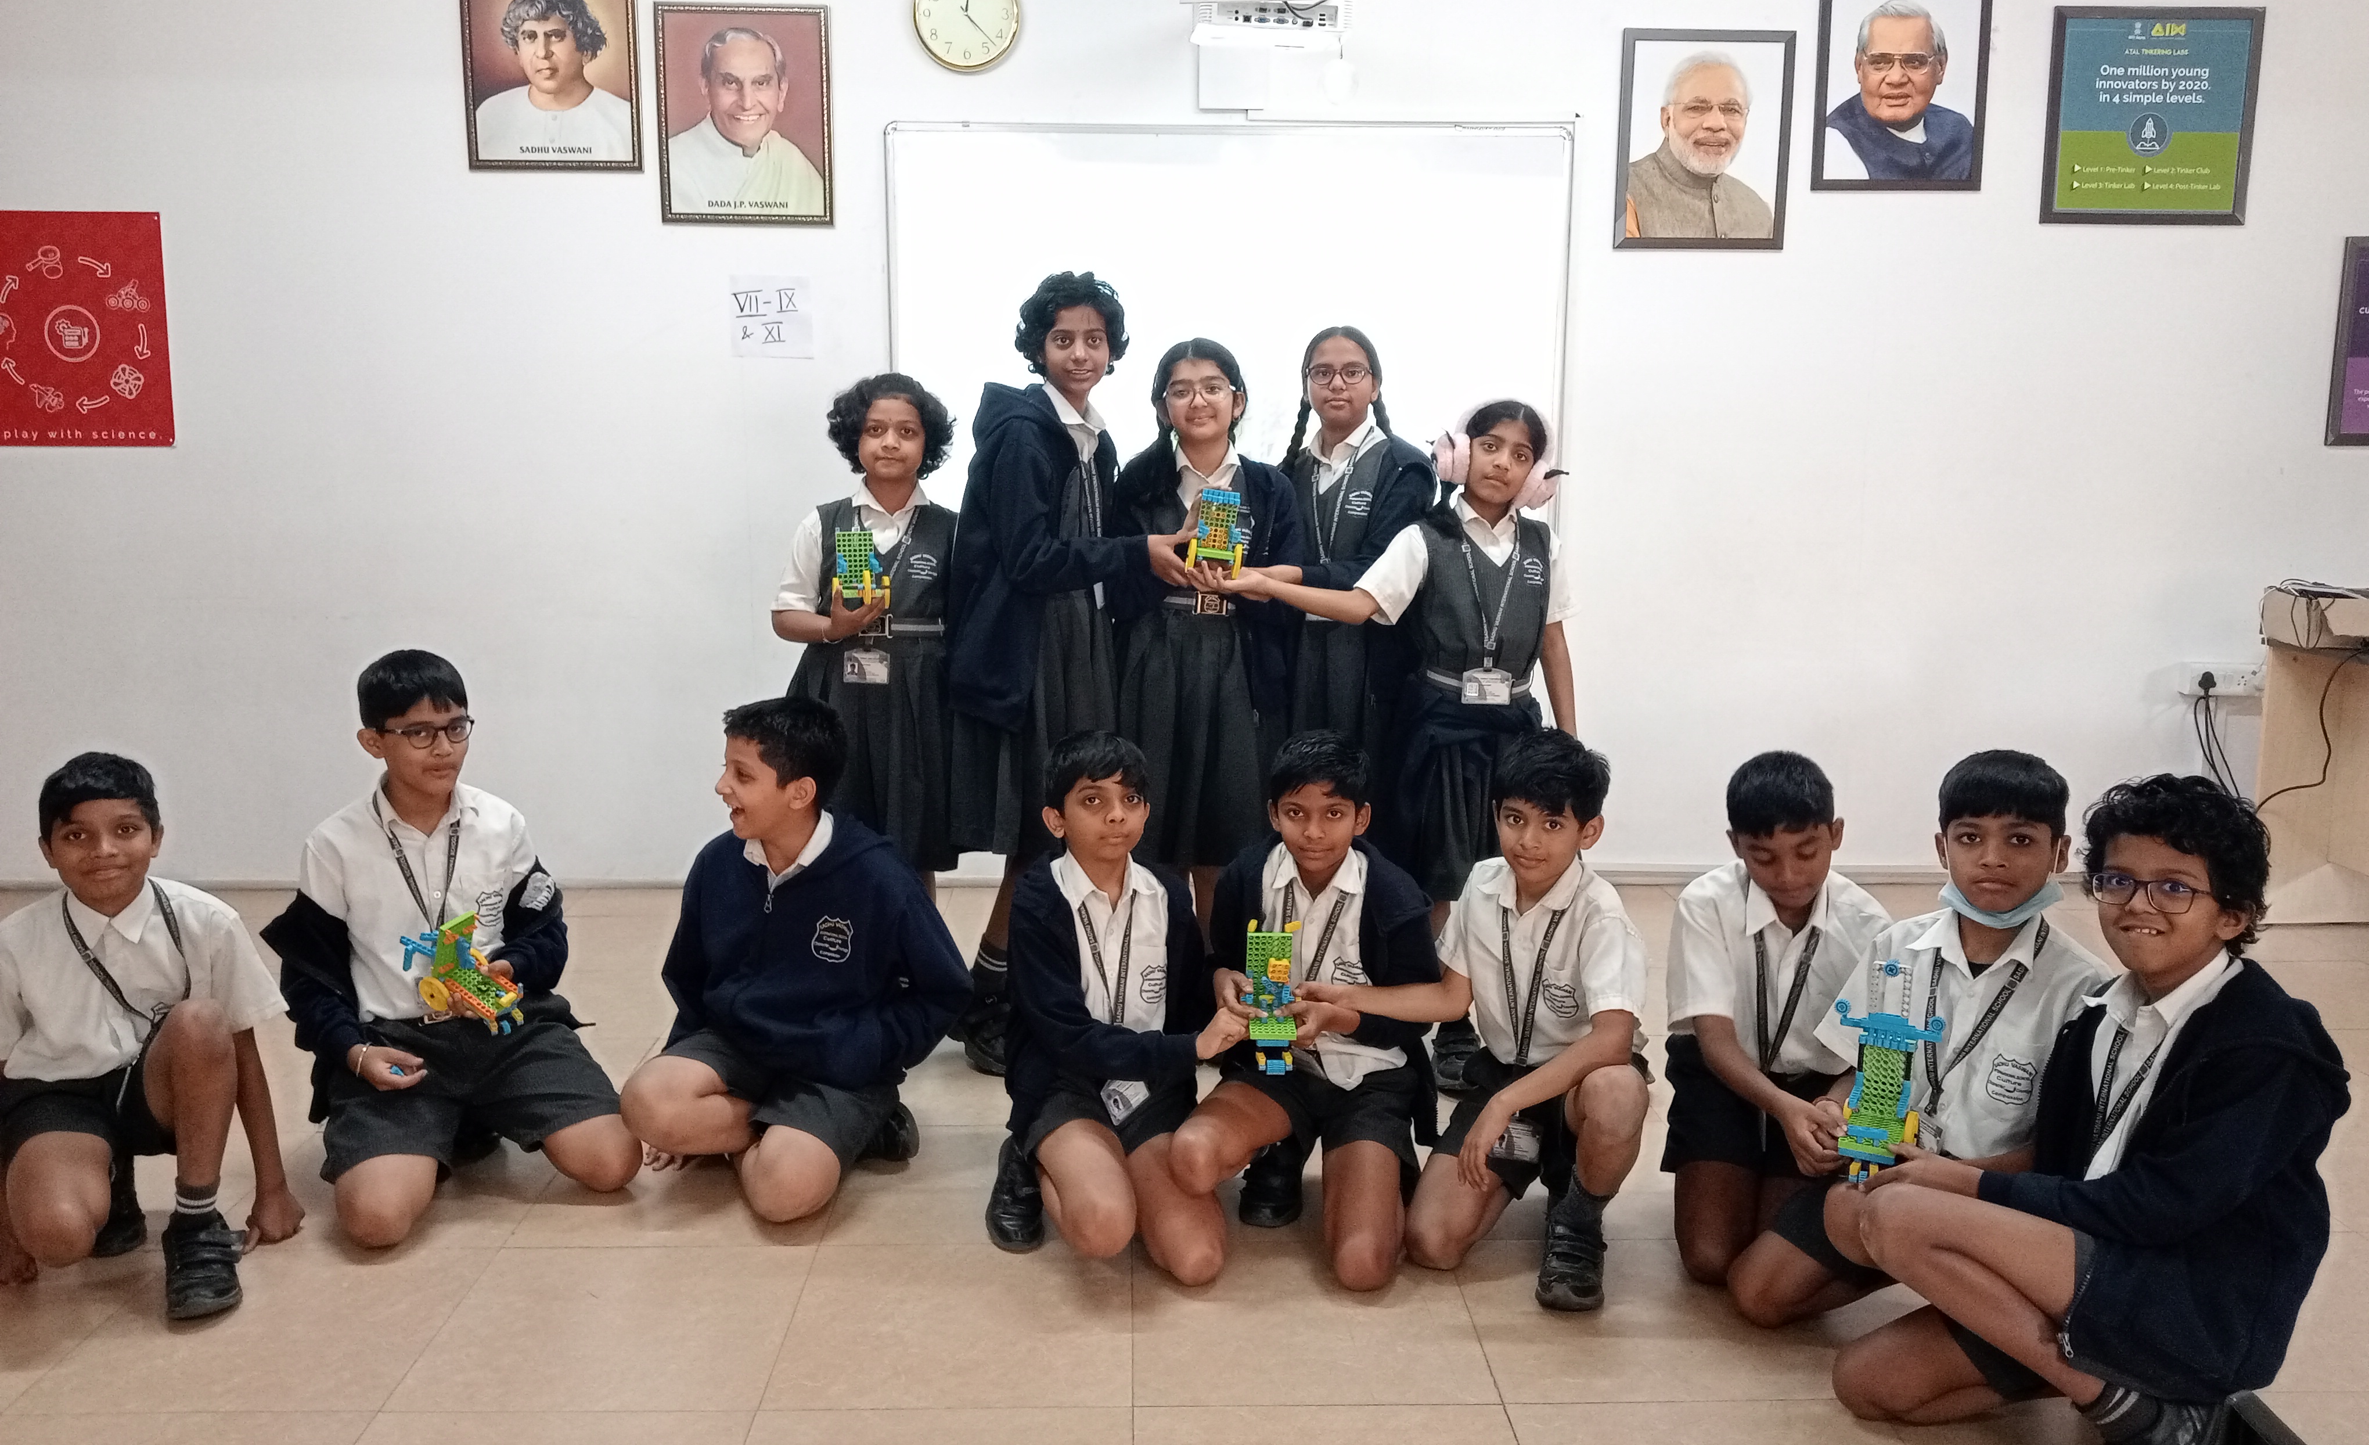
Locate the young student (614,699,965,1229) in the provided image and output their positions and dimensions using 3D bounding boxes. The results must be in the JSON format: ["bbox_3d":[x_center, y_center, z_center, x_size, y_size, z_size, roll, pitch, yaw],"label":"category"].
[{"bbox_3d":[-0.694,0.369,3.302,0.540,0.870,0.550,5,11,26],"label":"young student"}]

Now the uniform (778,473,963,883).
[{"bbox_3d":[-0.612,-0.088,3.785,0.370,0.770,0.260,-1,10,-8],"label":"uniform"}]

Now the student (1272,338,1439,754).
[{"bbox_3d":[0.346,-0.083,4.135,0.380,1.513,0.330,2,10,10],"label":"student"}]

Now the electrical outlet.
[{"bbox_3d":[2.898,-0.117,5.353,0.250,0.100,0.055,0,10,-2],"label":"electrical outlet"}]

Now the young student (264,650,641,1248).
[{"bbox_3d":[-1.244,0.330,3.282,0.600,0.950,0.620,-4,11,-25],"label":"young student"}]

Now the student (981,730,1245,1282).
[{"bbox_3d":[-0.154,0.412,3.121,0.420,0.850,0.520,-4,10,-21],"label":"student"}]

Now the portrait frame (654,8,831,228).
[{"bbox_3d":[-1.147,-1.588,5.017,0.449,0.555,0.030,0,10,-2],"label":"portrait frame"}]

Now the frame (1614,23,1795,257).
[{"bbox_3d":[1.363,-1.522,5.031,0.453,0.555,0.025,0,10,-1],"label":"frame"}]

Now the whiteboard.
[{"bbox_3d":[0.121,-0.970,5.091,1.807,1.199,0.030,0,10,-1],"label":"whiteboard"}]

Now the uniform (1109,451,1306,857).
[{"bbox_3d":[0.043,-0.125,3.856,0.400,0.875,0.310,0,10,-2],"label":"uniform"}]

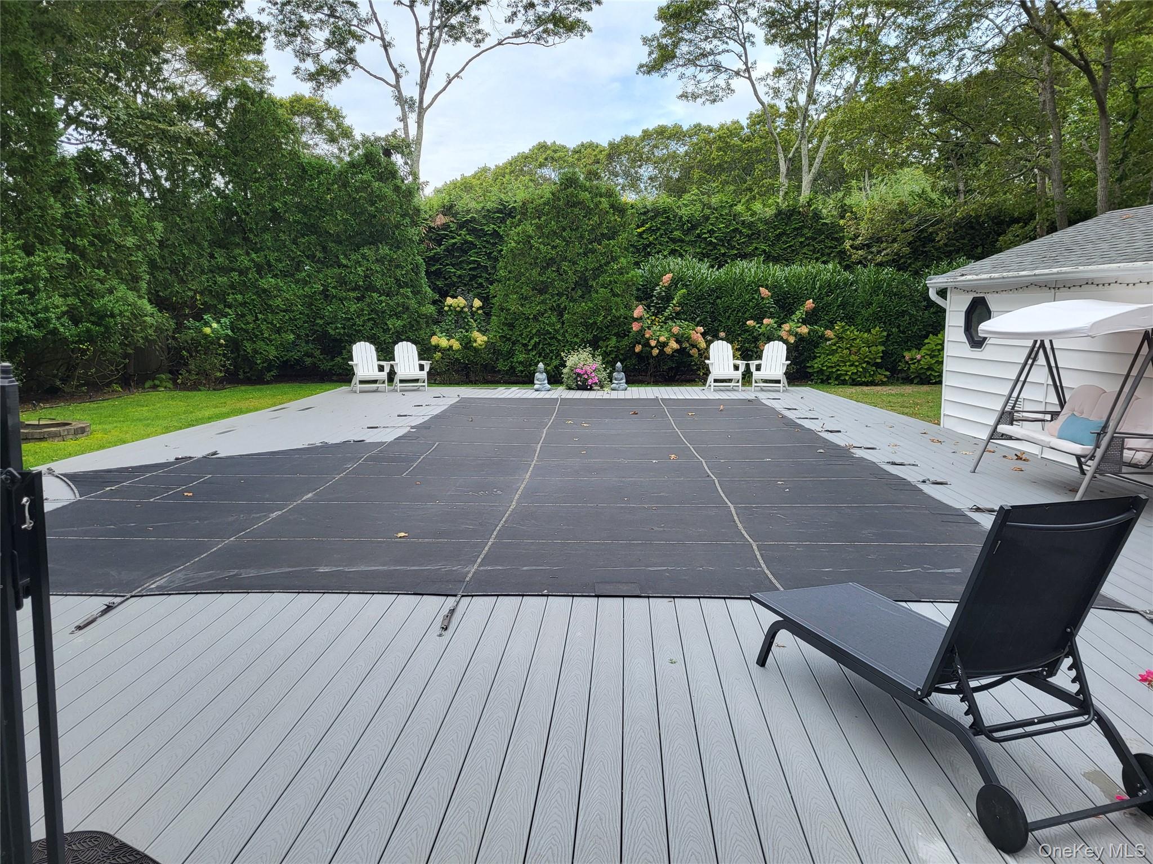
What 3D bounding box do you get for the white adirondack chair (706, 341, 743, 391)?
[{"bbox_3d":[2.999,-1.356,17.667,0.800,0.990,0.890,-1,8,-7],"label":"white adirondack chair"}]

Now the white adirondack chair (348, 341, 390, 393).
[{"bbox_3d":[-4.197,-1.312,17.421,0.800,0.990,0.890,-4,9,-24],"label":"white adirondack chair"}]

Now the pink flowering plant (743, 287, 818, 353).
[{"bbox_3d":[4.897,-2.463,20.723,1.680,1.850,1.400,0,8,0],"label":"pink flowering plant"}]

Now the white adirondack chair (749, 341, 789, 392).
[{"bbox_3d":[3.928,-1.320,17.394,0.800,0.990,0.890,3,8,22],"label":"white adirondack chair"}]

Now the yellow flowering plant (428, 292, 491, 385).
[{"bbox_3d":[-2.804,-2.219,20.867,1.380,2.050,1.300,0,8,0],"label":"yellow flowering plant"}]

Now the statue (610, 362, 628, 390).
[{"bbox_3d":[0.862,-1.153,17.716,0.340,0.580,0.260,0,8,-3],"label":"statue"}]

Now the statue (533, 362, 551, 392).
[{"bbox_3d":[-0.692,-1.132,17.581,0.340,0.580,0.260,-3,8,-18],"label":"statue"}]

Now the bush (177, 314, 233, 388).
[{"bbox_3d":[-8.228,-1.837,19.407,1.150,1.650,1.100,0,8,0],"label":"bush"}]

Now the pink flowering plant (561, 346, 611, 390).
[{"bbox_3d":[0.193,-1.334,17.867,1.000,0.900,0.900,0,8,0],"label":"pink flowering plant"}]

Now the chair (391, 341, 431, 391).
[{"bbox_3d":[-3.408,-1.342,17.635,0.800,0.990,0.890,-3,8,-20],"label":"chair"}]

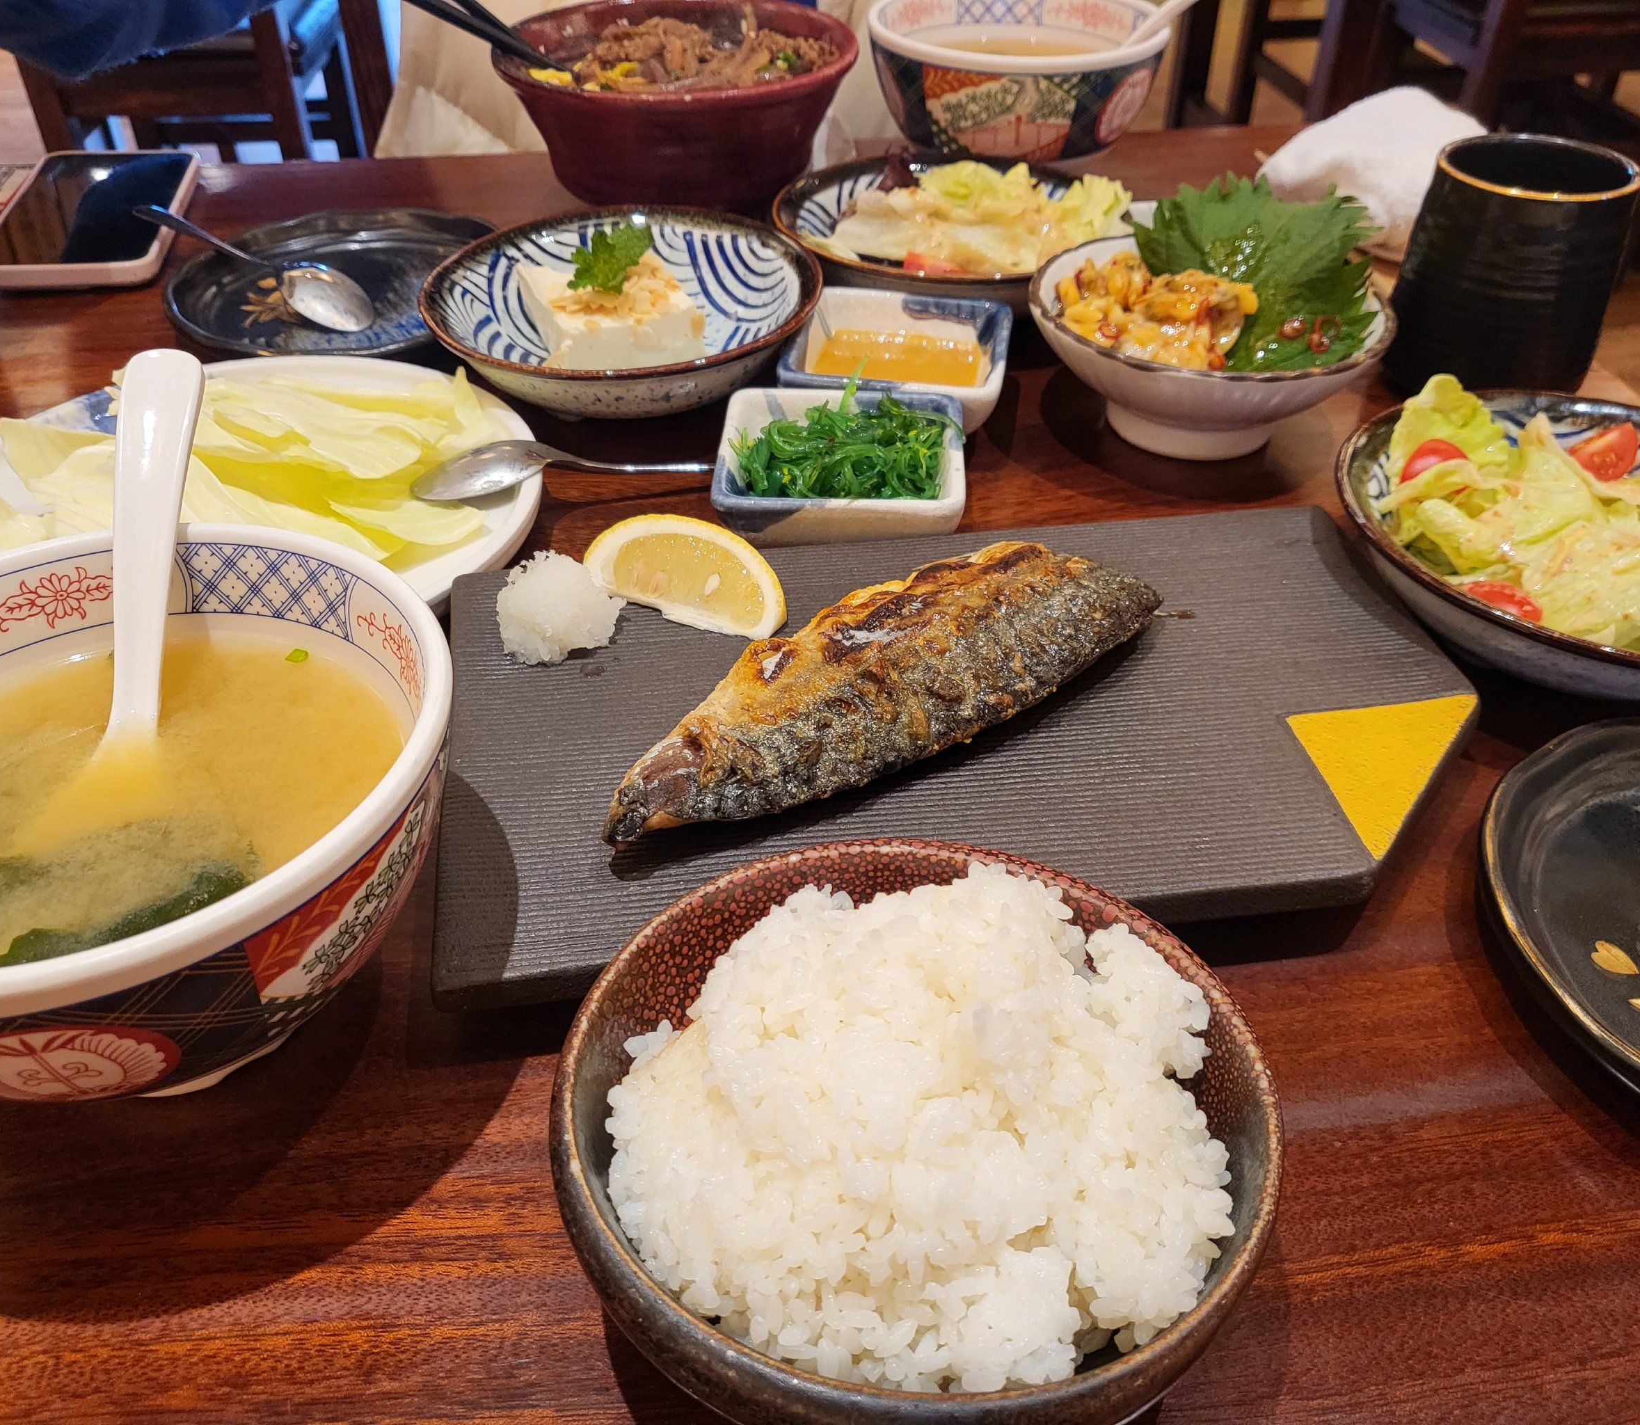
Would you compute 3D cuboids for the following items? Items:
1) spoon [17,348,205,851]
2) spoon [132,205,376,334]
[{"bbox_3d":[-0.164,-0.015,0.340,0.044,0.034,0.155,-2,73,-2],"label":"spoon"},{"bbox_3d":[-0.243,-0.193,0.610,0.131,0.018,0.029,26,45,13],"label":"spoon"}]

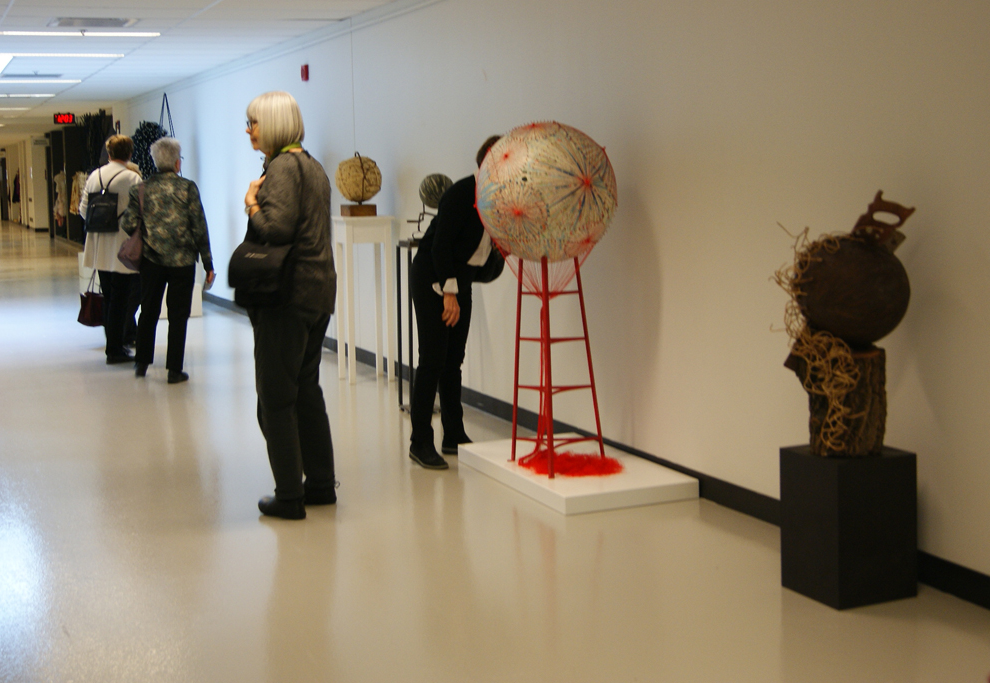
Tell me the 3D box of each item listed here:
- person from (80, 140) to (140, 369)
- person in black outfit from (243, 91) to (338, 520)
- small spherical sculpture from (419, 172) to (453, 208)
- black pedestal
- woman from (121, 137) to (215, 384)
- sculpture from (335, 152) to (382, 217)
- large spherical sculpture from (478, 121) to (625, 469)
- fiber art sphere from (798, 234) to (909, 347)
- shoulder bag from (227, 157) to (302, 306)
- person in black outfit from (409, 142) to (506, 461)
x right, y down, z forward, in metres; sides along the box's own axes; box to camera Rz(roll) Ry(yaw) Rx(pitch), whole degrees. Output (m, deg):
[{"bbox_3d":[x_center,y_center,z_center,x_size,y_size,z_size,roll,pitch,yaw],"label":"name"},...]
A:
[{"bbox_3d":[-2.890,-0.698,9.660,0.470,1.690,0.420,-1,7,2],"label":"person"},{"bbox_3d":[-0.830,-0.158,5.197,0.400,1.690,0.500,1,8,17],"label":"person in black outfit"},{"bbox_3d":[-0.338,-0.871,7.412,0.203,0.203,0.203,-1,7,0],"label":"small spherical sculpture"},{"bbox_3d":[1.129,0.575,4.090,0.305,0.459,0.285,-4,8,-24],"label":"black pedestal"},{"bbox_3d":[-2.209,-0.551,8.660,0.600,1.650,0.380,-1,7,-3],"label":"woman"},{"bbox_3d":[-0.891,-1.030,8.370,0.300,0.410,0.300,-4,8,-24],"label":"sculpture"},{"bbox_3d":[0.246,-0.195,5.517,0.610,1.490,0.610,-1,7,0],"label":"large spherical sculpture"},{"bbox_3d":[1.120,-0.156,3.993,0.345,0.345,0.345,-1,7,0],"label":"fiber art sphere"},{"bbox_3d":[-0.895,-0.423,4.970,0.260,0.585,0.170,2,8,22],"label":"shoulder bag"},{"bbox_3d":[-0.162,-0.181,6.021,0.580,1.500,0.460,3,8,27],"label":"person in black outfit"}]

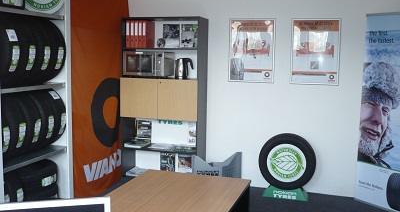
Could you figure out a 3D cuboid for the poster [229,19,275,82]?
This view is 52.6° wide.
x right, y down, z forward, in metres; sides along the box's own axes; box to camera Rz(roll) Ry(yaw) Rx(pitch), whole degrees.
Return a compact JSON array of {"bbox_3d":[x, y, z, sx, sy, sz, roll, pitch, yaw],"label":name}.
[{"bbox_3d":[0.596,-0.629,4.653,0.526,0.728,0.024,3,8,16],"label":"poster"}]

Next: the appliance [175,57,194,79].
[{"bbox_3d":[-0.193,-0.427,4.644,0.215,0.240,0.160,3,8,16],"label":"appliance"}]

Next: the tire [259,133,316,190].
[{"bbox_3d":[0.977,0.624,4.520,0.628,0.628,0.200,3,8,16],"label":"tire"}]

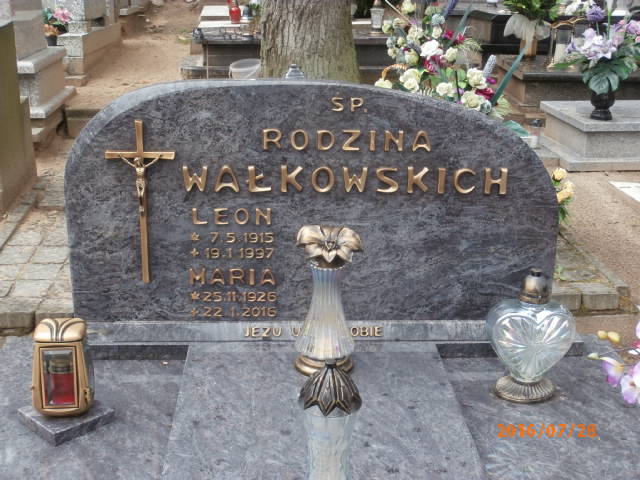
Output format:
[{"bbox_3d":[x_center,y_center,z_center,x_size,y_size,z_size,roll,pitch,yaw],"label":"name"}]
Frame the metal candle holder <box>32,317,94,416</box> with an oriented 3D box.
[{"bbox_3d":[-0.451,0.217,1.514,0.097,0.158,0.092,-4,19,-11],"label":"metal candle holder"}]

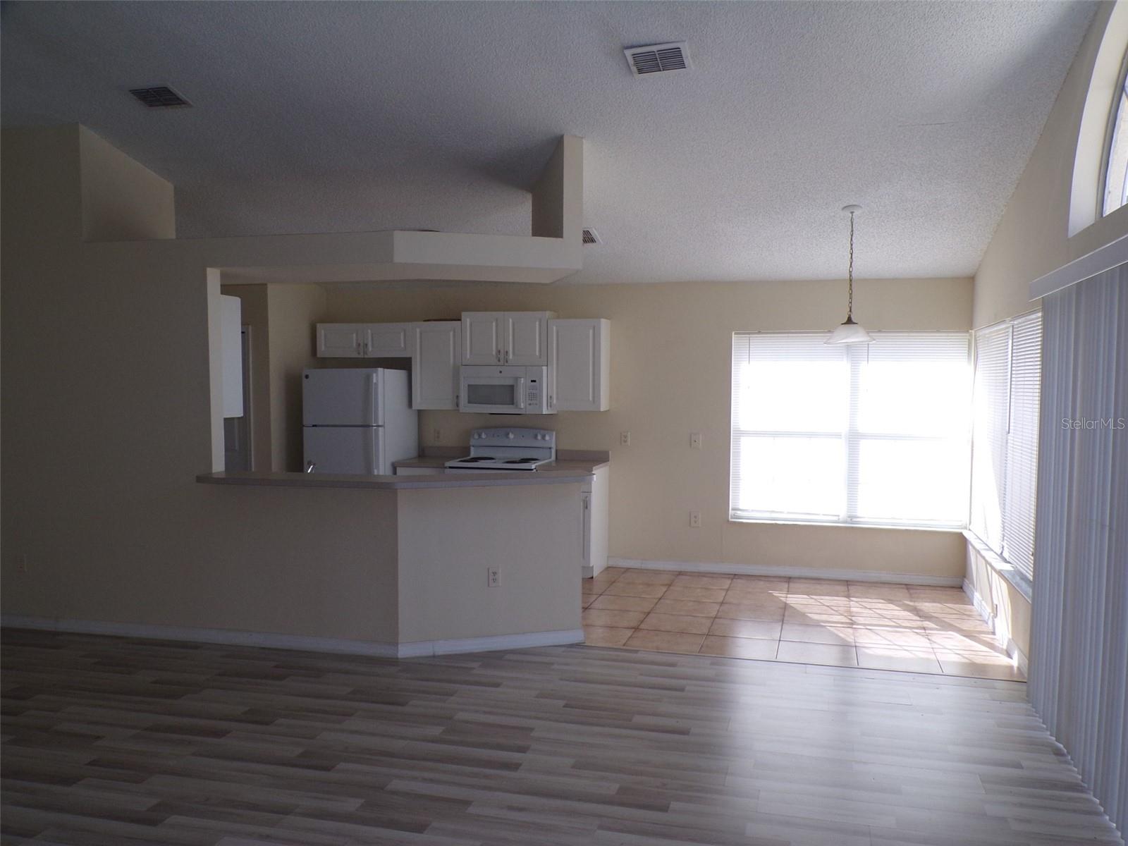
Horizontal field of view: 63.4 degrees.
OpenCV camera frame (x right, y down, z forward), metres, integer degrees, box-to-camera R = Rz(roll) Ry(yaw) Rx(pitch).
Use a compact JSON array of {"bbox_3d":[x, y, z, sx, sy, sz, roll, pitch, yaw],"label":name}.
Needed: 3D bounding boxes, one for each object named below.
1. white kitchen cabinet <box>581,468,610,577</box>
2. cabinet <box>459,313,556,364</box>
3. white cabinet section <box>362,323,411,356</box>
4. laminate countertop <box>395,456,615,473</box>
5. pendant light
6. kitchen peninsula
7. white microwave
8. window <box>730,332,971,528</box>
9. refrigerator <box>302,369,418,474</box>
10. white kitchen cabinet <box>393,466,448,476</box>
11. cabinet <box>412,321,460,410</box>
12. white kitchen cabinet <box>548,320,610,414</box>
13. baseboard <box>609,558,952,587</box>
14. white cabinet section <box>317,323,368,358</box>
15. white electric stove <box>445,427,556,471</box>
[{"bbox_3d":[0.081,0.821,7.665,0.469,0.875,0.611,1,2,16],"label":"white kitchen cabinet"},{"bbox_3d":[-0.458,-0.717,7.873,0.765,0.451,0.323,1,3,16],"label":"cabinet"},{"bbox_3d":[-1.517,-0.743,8.246,0.465,0.306,0.321,1,3,16],"label":"white cabinet section"},{"bbox_3d":[-0.515,0.356,7.803,1.731,0.042,0.633,1,2,16],"label":"laminate countertop"},{"bbox_3d":[1.877,-0.967,5.970,0.314,0.906,0.314,1,2,16],"label":"pendant light"},{"bbox_3d":[-0.977,0.825,5.582,2.220,1.043,1.000,1,3,16],"label":"kitchen peninsula"},{"bbox_3d":[-0.479,-0.290,7.894,0.754,0.404,0.392,1,2,16],"label":"white microwave"},{"bbox_3d":[2.273,0.044,7.345,1.822,1.547,0.110,1,3,16],"label":"window"},{"bbox_3d":[-1.754,0.387,7.980,0.710,1.700,0.789,1,2,16],"label":"refrigerator"},{"bbox_3d":[-1.101,0.802,7.973,0.465,0.877,0.610,1,3,16],"label":"white kitchen cabinet"},{"bbox_3d":[-1.052,-0.501,8.052,0.469,0.761,0.323,1,3,16],"label":"cabinet"},{"bbox_3d":[0.130,-0.484,7.716,0.459,0.761,0.323,1,3,16],"label":"white kitchen cabinet"},{"bbox_3d":[1.754,1.230,7.518,2.843,0.084,0.015,1,2,16],"label":"baseboard"},{"bbox_3d":[-1.968,-0.750,8.373,0.471,0.306,0.321,1,3,16],"label":"white cabinet section"},{"bbox_3d":[-0.518,0.654,7.761,0.762,1.195,0.675,1,3,16],"label":"white electric stove"}]

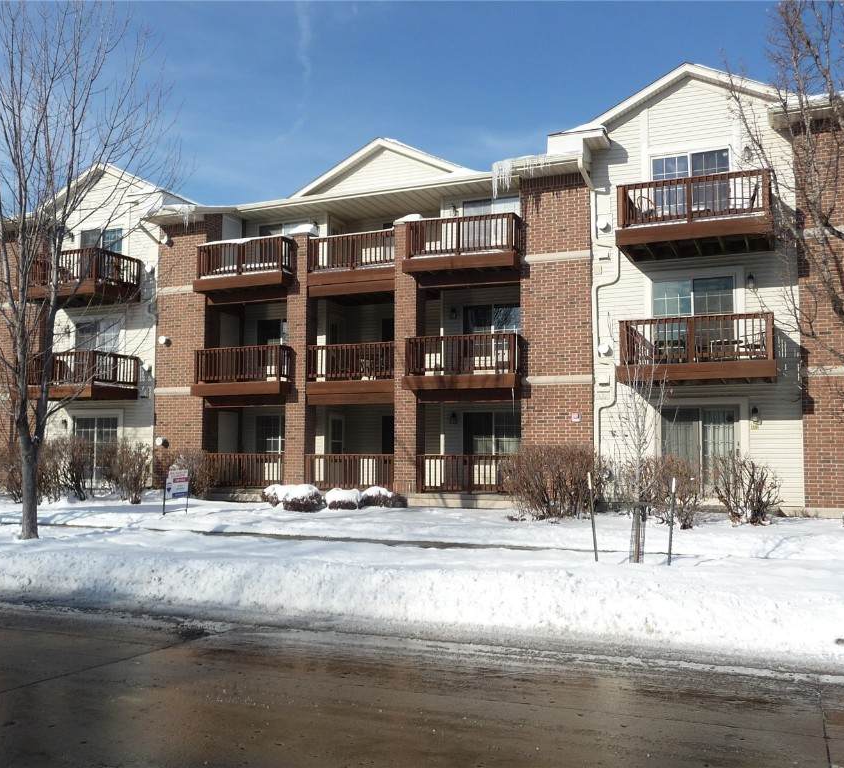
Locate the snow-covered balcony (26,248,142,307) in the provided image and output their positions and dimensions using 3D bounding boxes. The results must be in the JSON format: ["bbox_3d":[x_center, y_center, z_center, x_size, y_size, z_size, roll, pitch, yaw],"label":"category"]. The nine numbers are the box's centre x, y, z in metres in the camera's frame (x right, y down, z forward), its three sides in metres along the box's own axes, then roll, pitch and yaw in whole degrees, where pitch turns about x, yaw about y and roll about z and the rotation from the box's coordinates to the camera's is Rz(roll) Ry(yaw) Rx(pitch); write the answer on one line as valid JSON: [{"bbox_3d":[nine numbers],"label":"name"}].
[{"bbox_3d":[-9.869,-2.978,23.846,2.926,1.261,1.720,-2,-5,23],"label":"snow-covered balcony"}]

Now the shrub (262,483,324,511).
[{"bbox_3d":[-3.044,2.711,19.697,1.423,0.623,1.034,-2,-5,23],"label":"shrub"}]

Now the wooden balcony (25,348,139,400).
[{"bbox_3d":[-9.835,-0.182,23.610,2.830,1.271,1.720,-2,-5,23],"label":"wooden balcony"}]

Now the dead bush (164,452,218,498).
[{"bbox_3d":[-6.022,2.364,21.640,1.340,1.216,1.168,-2,-5,23],"label":"dead bush"}]

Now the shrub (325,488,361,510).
[{"bbox_3d":[-1.804,2.608,18.793,0.817,0.471,0.759,0,-4,0],"label":"shrub"}]

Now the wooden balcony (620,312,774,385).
[{"bbox_3d":[5.673,-0.636,17.073,2.984,1.242,1.720,-2,-5,23],"label":"wooden balcony"}]

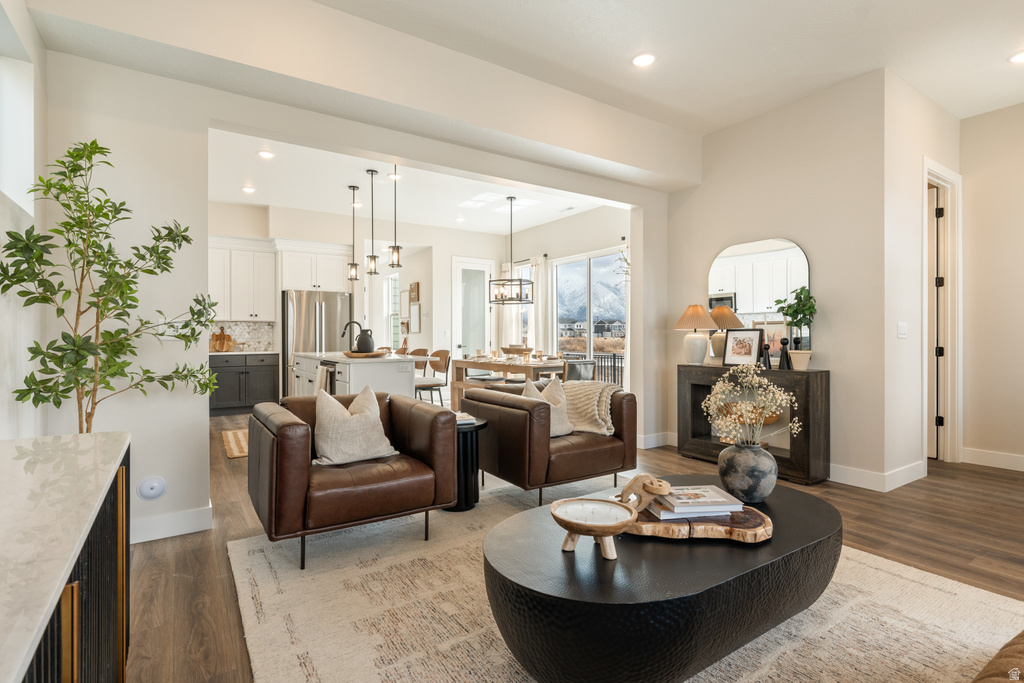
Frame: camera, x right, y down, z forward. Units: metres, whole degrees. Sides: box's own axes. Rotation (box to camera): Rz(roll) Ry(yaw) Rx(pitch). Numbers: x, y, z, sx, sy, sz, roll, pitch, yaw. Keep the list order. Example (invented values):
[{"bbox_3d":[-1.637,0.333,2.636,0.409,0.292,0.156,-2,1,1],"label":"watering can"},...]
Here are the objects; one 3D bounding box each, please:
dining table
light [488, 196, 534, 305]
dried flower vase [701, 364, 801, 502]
[{"bbox_3d":[0.083,0.693,6.773,0.960,0.775,2.160,0,0,-32],"label":"dining table"},{"bbox_3d":[-0.010,-1.245,6.620,0.600,1.450,0.600,0,0,0],"label":"light"},{"bbox_3d":[1.030,0.390,2.090,0.390,0.585,0.380,0,0,-34],"label":"dried flower vase"}]

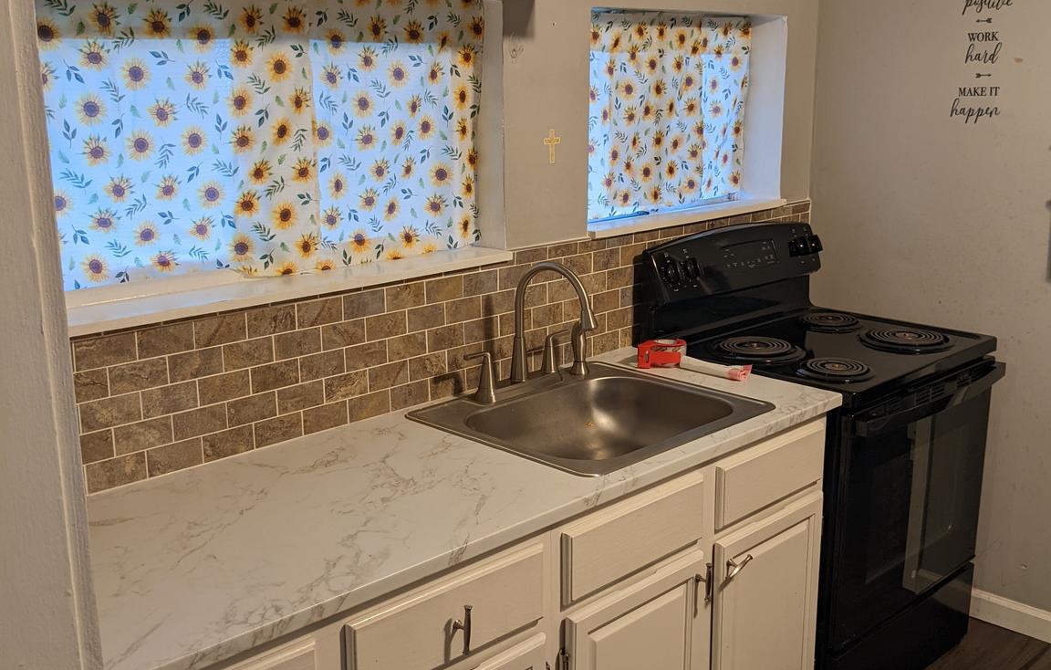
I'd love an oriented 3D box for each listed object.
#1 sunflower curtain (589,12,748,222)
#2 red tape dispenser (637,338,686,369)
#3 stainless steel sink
[{"bbox_3d":[0.390,-0.624,3.098,0.846,0.556,0.079,-13,19,-43],"label":"sunflower curtain"},{"bbox_3d":[0.349,0.050,2.781,0.120,0.052,0.085,-1,14,-3],"label":"red tape dispenser"},{"bbox_3d":[0.150,0.249,2.425,0.613,0.183,0.557,-13,19,-43],"label":"stainless steel sink"}]

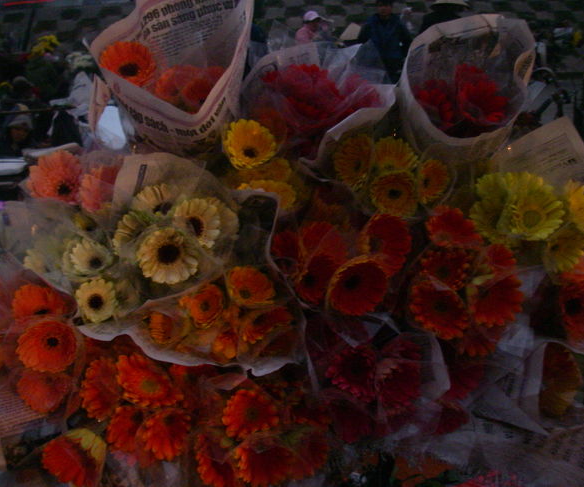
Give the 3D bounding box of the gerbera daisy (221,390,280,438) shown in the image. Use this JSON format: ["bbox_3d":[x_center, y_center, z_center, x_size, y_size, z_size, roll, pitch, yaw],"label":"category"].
[{"bbox_3d":[-0.059,0.242,1.008,0.084,0.036,0.084,-2,68,-4],"label":"gerbera daisy"}]

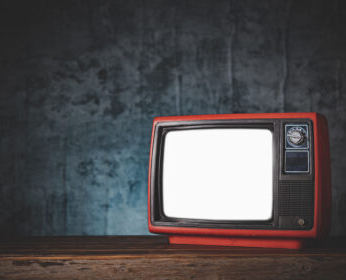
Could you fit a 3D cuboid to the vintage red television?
[{"bbox_3d":[0.191,0.110,1.842,0.420,0.323,0.311,-1,-4,20],"label":"vintage red television"}]

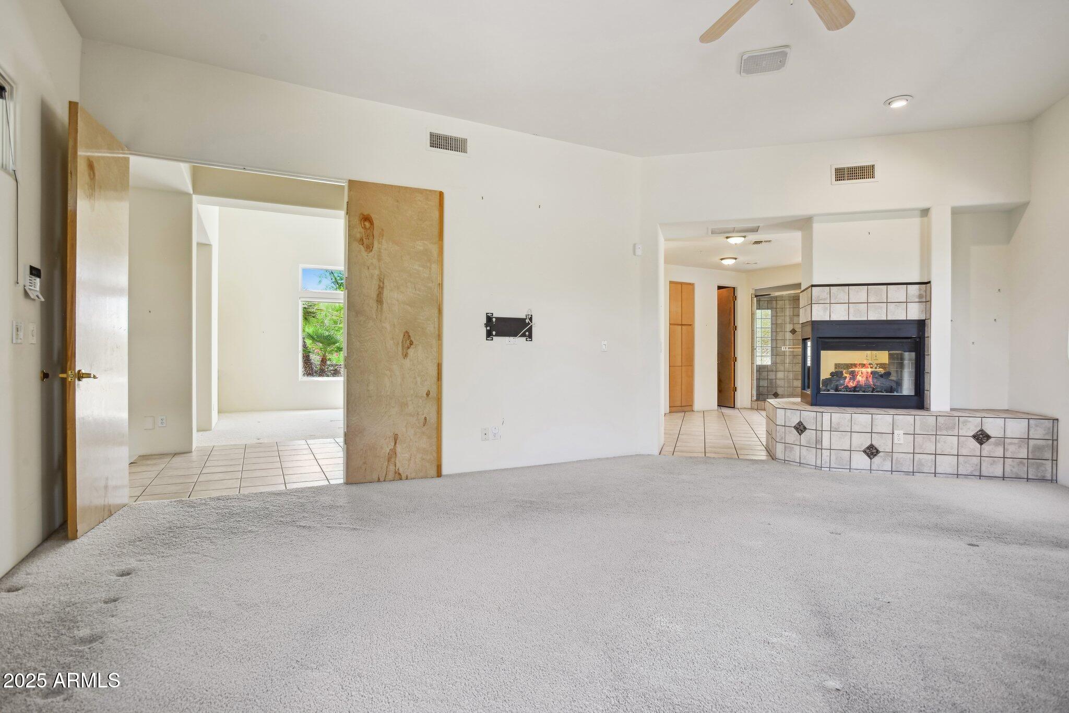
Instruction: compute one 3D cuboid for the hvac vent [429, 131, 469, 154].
[{"bbox_3d":[-0.755,-1.881,4.460,0.380,0.190,0.030,0,0,-25],"label":"hvac vent"}]

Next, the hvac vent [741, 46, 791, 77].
[{"bbox_3d":[1.648,-2.093,3.617,0.305,0.030,0.305,0,0,17],"label":"hvac vent"}]

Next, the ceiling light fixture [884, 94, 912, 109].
[{"bbox_3d":[2.993,-2.085,4.155,0.200,0.040,0.200,0,0,-25],"label":"ceiling light fixture"}]

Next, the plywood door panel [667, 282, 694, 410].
[{"bbox_3d":[2.821,-0.166,9.638,0.610,2.450,0.050,0,0,-25],"label":"plywood door panel"}]

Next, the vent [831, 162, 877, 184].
[{"bbox_3d":[3.041,-1.741,4.789,0.390,0.197,0.030,0,0,16],"label":"vent"}]

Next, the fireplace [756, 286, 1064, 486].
[{"bbox_3d":[3.617,0.158,5.268,2.170,1.820,1.510,0,0,14],"label":"fireplace"}]

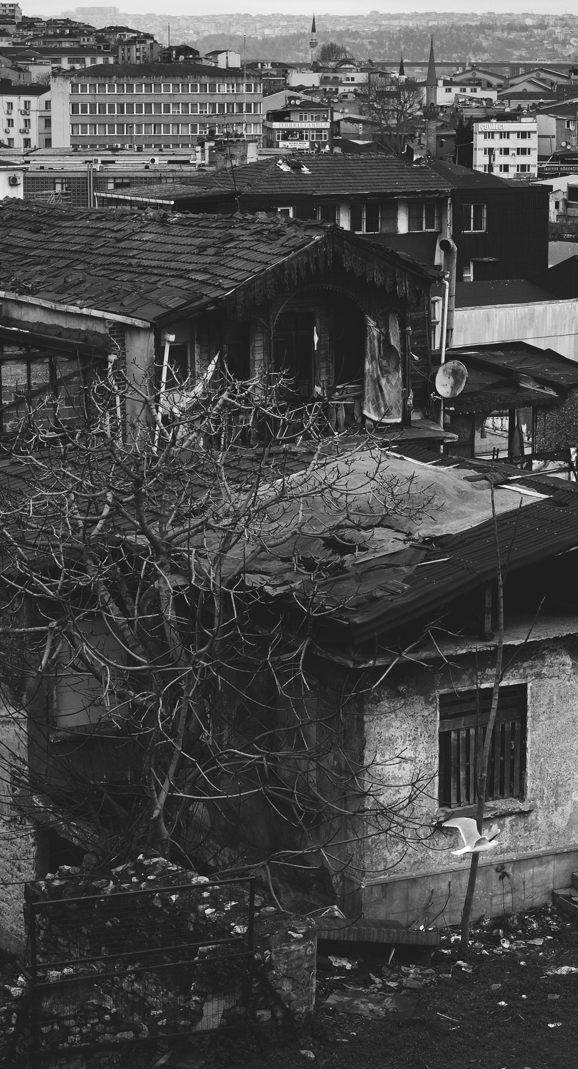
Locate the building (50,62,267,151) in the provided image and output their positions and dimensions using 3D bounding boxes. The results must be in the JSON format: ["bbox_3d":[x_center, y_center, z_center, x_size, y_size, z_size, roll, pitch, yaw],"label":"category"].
[{"bbox_3d":[-22.800,-68.847,391.235,34.000,18.000,14.000,-1,12,-7],"label":"building"}]

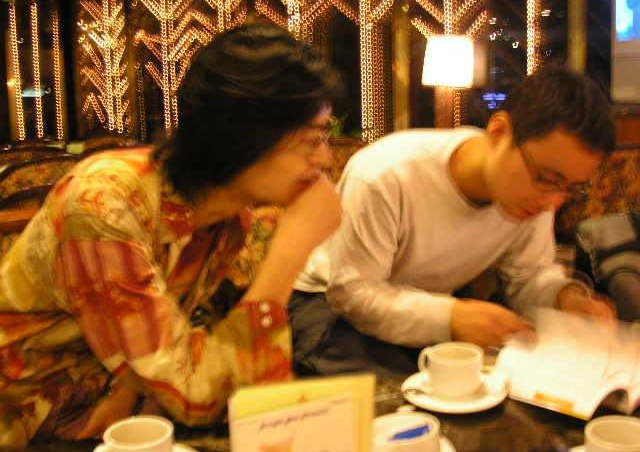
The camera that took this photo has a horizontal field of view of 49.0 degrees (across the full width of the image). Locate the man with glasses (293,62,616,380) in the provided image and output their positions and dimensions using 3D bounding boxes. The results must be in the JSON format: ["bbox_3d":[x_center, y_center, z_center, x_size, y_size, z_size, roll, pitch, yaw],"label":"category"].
[{"bbox_3d":[0.228,0.222,1.381,0.540,1.050,0.760,-12,16,-39],"label":"man with glasses"}]

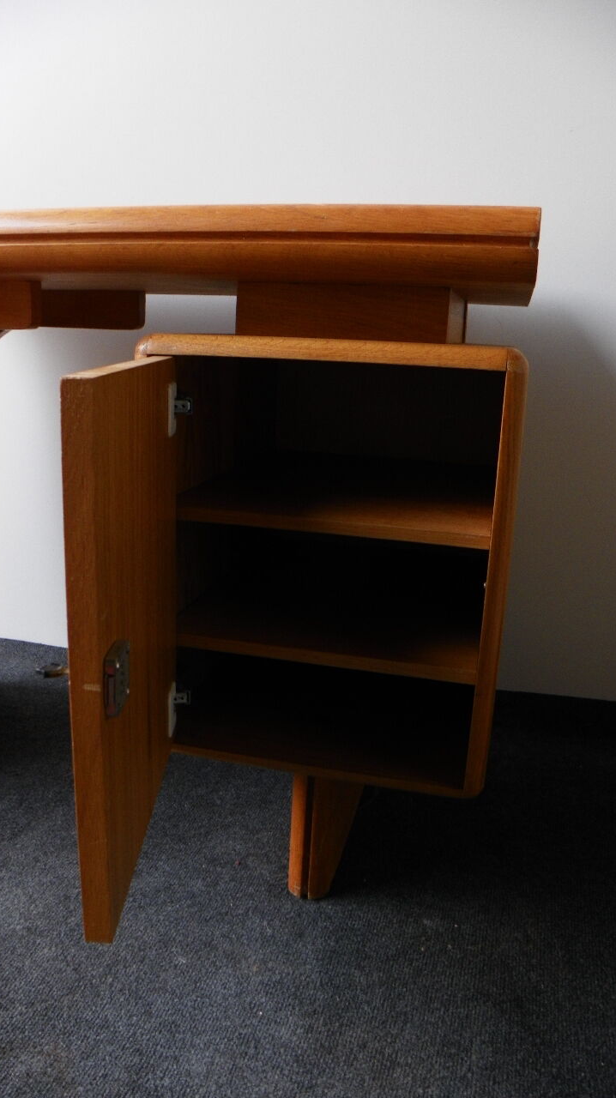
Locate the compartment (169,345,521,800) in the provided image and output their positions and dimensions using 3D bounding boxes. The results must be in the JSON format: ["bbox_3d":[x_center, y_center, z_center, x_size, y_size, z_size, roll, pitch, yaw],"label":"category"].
[{"bbox_3d":[0.066,-0.030,1.091,0.389,0.477,0.484,6,15,13],"label":"compartment"}]

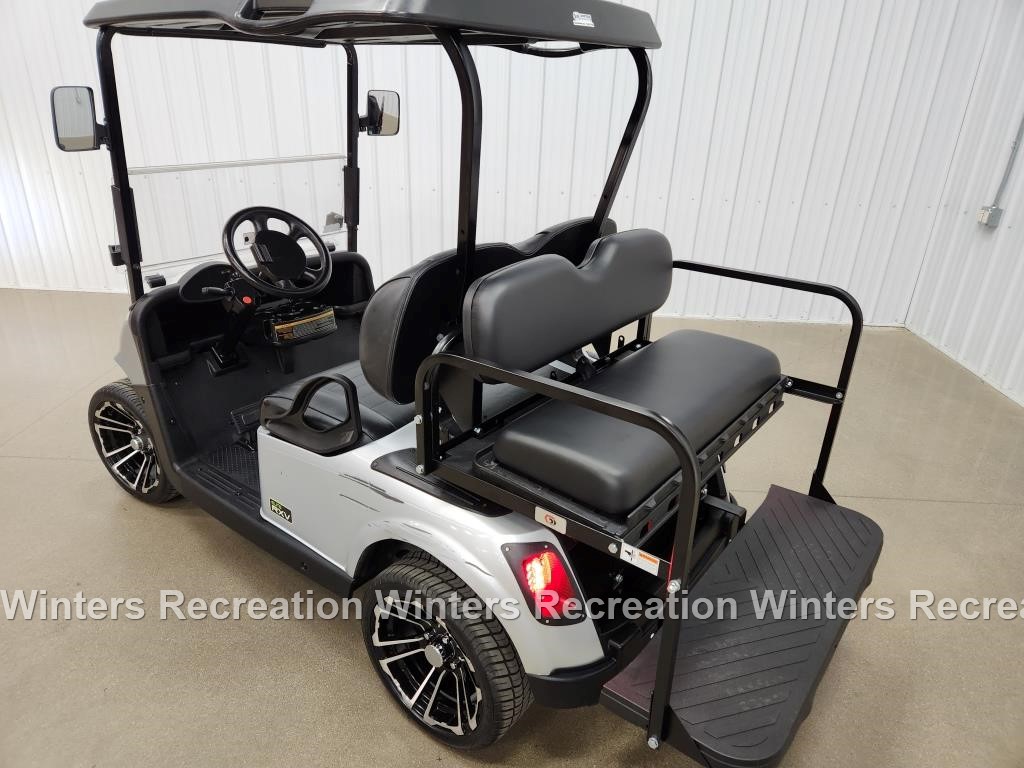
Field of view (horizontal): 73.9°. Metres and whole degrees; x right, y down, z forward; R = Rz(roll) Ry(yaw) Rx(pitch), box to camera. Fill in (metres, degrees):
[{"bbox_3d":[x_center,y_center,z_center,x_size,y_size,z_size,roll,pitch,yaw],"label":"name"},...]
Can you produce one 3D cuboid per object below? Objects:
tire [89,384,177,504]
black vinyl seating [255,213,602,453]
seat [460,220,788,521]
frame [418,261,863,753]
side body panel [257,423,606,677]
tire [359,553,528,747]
[{"bbox_3d":[-1.486,0.224,2.789,0.515,0.515,0.207,16,28,26],"label":"tire"},{"bbox_3d":[-0.166,-0.227,2.134,0.620,0.590,1.060,20,30,33],"label":"black vinyl seating"},{"bbox_3d":[0.339,-0.123,1.746,0.495,0.410,0.920,20,30,33],"label":"seat"},{"bbox_3d":[0.382,0.146,1.786,0.700,0.715,1.110,20,30,33],"label":"frame"},{"bbox_3d":[-0.288,0.360,1.741,1.240,0.565,0.170,20,30,33],"label":"side body panel"},{"bbox_3d":[-0.183,0.714,1.831,0.475,0.475,0.210,20,30,33],"label":"tire"}]

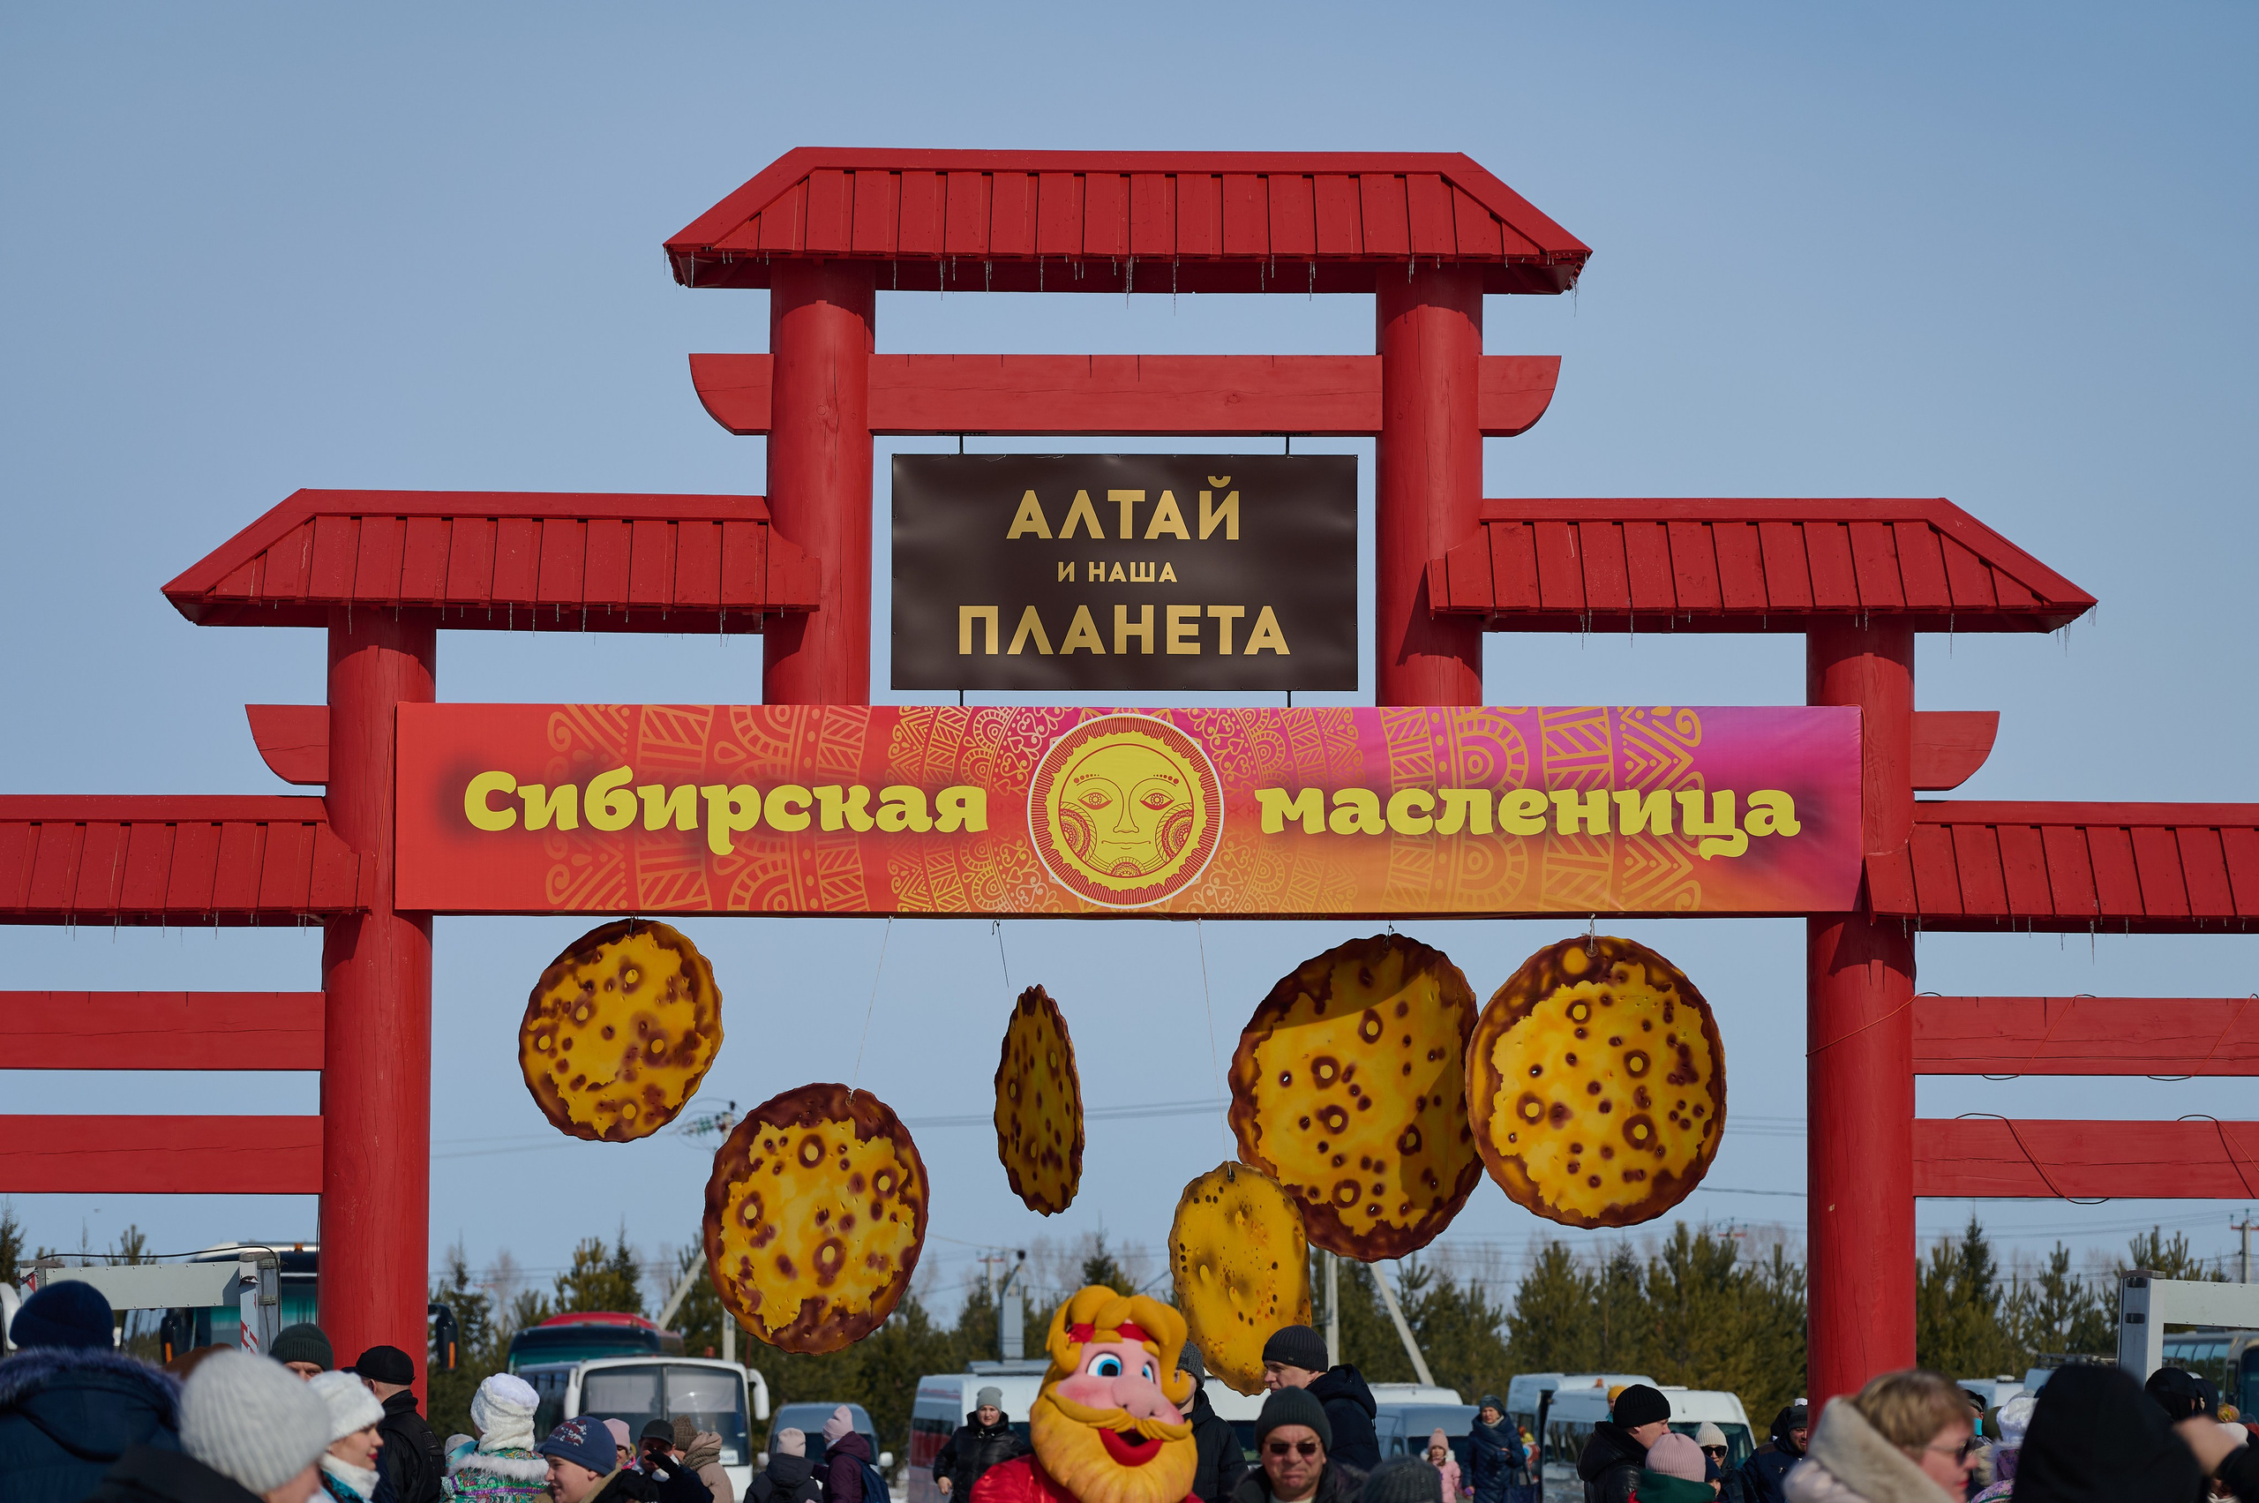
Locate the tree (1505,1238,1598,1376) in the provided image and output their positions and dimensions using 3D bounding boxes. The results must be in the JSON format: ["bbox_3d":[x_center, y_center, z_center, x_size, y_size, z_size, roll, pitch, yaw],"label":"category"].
[{"bbox_3d":[8.059,11.851,119.417,1.900,5.043,1.900,0,-6,0],"label":"tree"}]

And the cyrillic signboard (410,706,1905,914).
[{"bbox_3d":[-0.007,0.235,25.370,5.933,0.833,0.080,0,-6,0],"label":"cyrillic signboard"}]

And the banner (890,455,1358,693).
[{"bbox_3d":[-0.020,-0.732,25.723,1.915,0.972,0.060,0,-6,0],"label":"banner"}]

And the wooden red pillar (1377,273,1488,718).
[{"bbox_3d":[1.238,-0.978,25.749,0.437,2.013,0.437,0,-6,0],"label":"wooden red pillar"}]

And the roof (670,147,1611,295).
[{"bbox_3d":[-0.003,-2.201,25.880,3.745,0.538,0.920,0,-6,0],"label":"roof"}]

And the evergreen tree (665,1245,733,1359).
[{"bbox_3d":[-8.076,11.823,119.420,1.900,4.987,1.900,0,-6,0],"label":"evergreen tree"}]

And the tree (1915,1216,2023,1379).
[{"bbox_3d":[16.048,11.631,119.440,2.100,5.542,2.100,0,-6,0],"label":"tree"}]

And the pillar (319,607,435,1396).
[{"bbox_3d":[-3.061,1.854,25.447,0.437,4.895,0.437,0,-6,0],"label":"pillar"}]

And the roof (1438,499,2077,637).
[{"bbox_3d":[2.544,-0.772,25.727,2.681,0.525,1.000,0,-6,0],"label":"roof"}]

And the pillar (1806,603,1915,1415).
[{"bbox_3d":[2.983,1.875,25.445,0.437,4.895,0.437,0,-6,0],"label":"pillar"}]

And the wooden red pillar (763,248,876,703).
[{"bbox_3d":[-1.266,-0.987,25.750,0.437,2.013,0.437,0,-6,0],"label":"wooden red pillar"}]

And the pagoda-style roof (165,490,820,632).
[{"bbox_3d":[-2.560,-0.793,25.730,2.632,0.540,1.000,0,-6,0],"label":"pagoda-style roof"}]

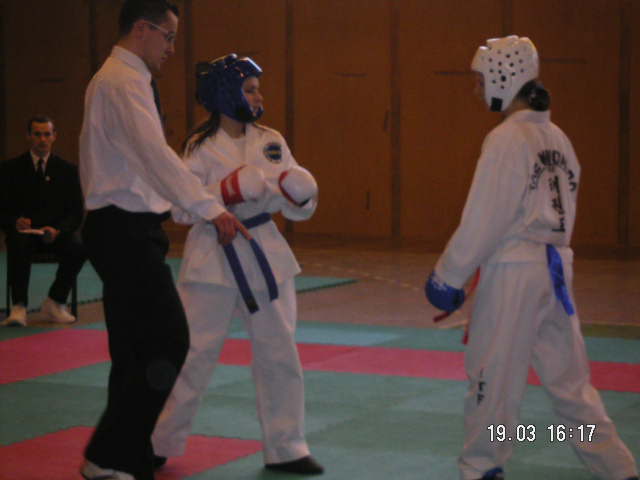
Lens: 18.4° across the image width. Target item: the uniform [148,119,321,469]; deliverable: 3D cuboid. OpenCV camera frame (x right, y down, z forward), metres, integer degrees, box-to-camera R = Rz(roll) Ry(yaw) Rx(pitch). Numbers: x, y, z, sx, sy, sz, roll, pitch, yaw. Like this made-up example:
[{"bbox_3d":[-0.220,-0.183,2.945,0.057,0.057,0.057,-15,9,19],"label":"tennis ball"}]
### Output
[{"bbox_3d":[-0.320,0.203,7.490,0.530,1.290,0.560,-3,5,-33],"label":"uniform"}]

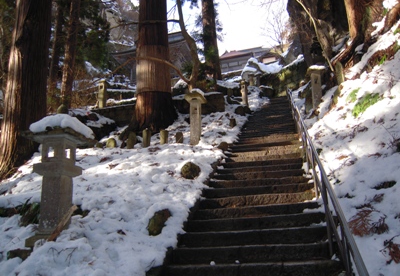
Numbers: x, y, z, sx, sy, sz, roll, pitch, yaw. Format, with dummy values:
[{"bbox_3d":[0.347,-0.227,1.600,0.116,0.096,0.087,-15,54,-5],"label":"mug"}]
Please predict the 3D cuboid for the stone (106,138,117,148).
[{"bbox_3d":[-2.790,0.173,10.200,0.310,0.320,0.260,1,-14,-12],"label":"stone"}]

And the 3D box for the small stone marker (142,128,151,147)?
[{"bbox_3d":[-1.654,-0.015,10.000,0.210,0.560,0.210,-6,-15,17],"label":"small stone marker"}]

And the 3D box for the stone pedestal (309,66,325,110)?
[{"bbox_3d":[4.250,-1.806,11.800,0.530,1.650,0.530,-5,-14,13],"label":"stone pedestal"}]

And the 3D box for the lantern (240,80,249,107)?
[{"bbox_3d":[2.380,-2.380,17.300,0.340,1.480,0.340,-10,-16,30],"label":"lantern"}]

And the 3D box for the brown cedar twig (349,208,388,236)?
[{"bbox_3d":[1.979,0.993,3.800,0.420,0.310,0.320,-8,-15,23],"label":"brown cedar twig"}]

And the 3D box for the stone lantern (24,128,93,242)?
[{"bbox_3d":[-2.005,0.632,4.650,0.690,1.820,0.690,-3,-14,6],"label":"stone lantern"}]

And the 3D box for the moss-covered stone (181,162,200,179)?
[{"bbox_3d":[-0.188,0.643,6.400,0.390,0.330,0.350,-5,-14,11],"label":"moss-covered stone"}]

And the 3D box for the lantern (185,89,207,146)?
[{"bbox_3d":[-0.136,-0.609,9.750,0.540,1.630,0.540,-5,-14,13],"label":"lantern"}]

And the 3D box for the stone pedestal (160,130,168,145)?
[{"bbox_3d":[-1.086,-0.015,9.900,0.210,0.450,0.210,-5,-14,14],"label":"stone pedestal"}]

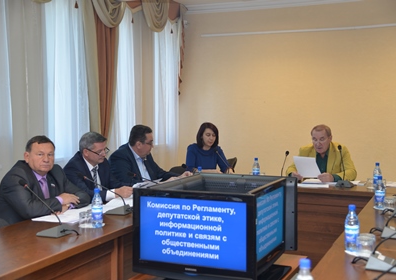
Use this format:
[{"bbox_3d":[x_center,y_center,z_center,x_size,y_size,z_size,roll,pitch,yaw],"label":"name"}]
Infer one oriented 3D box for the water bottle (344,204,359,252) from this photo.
[{"bbox_3d":[0.720,0.409,2.722,0.065,0.216,0.065,1,4,23],"label":"water bottle"}]

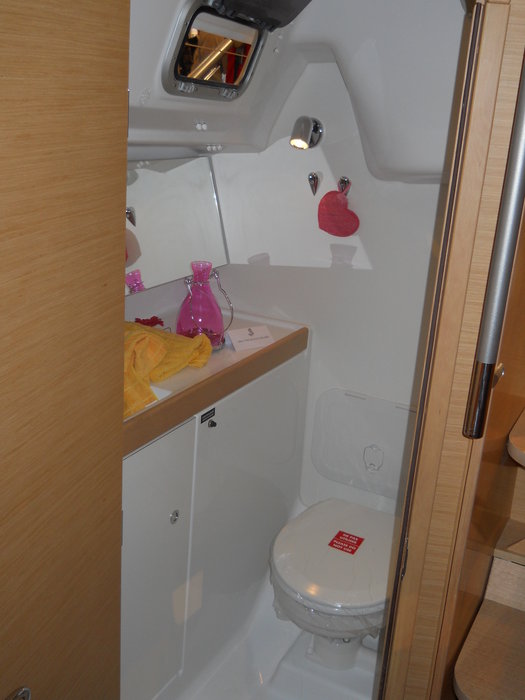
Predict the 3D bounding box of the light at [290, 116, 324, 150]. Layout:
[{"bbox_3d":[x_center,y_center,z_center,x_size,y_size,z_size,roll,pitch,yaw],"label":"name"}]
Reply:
[{"bbox_3d":[0.107,-0.522,1.803,0.070,0.078,0.075,13,19,26],"label":"light"}]

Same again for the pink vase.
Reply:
[{"bbox_3d":[-0.135,-0.107,1.734,0.108,0.192,0.108,4,17,-1],"label":"pink vase"}]

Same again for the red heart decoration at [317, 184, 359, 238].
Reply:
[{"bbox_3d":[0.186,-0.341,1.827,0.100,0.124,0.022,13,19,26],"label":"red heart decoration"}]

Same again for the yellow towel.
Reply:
[{"bbox_3d":[-0.257,0.010,1.511,0.240,0.085,0.420,13,19,26],"label":"yellow towel"}]

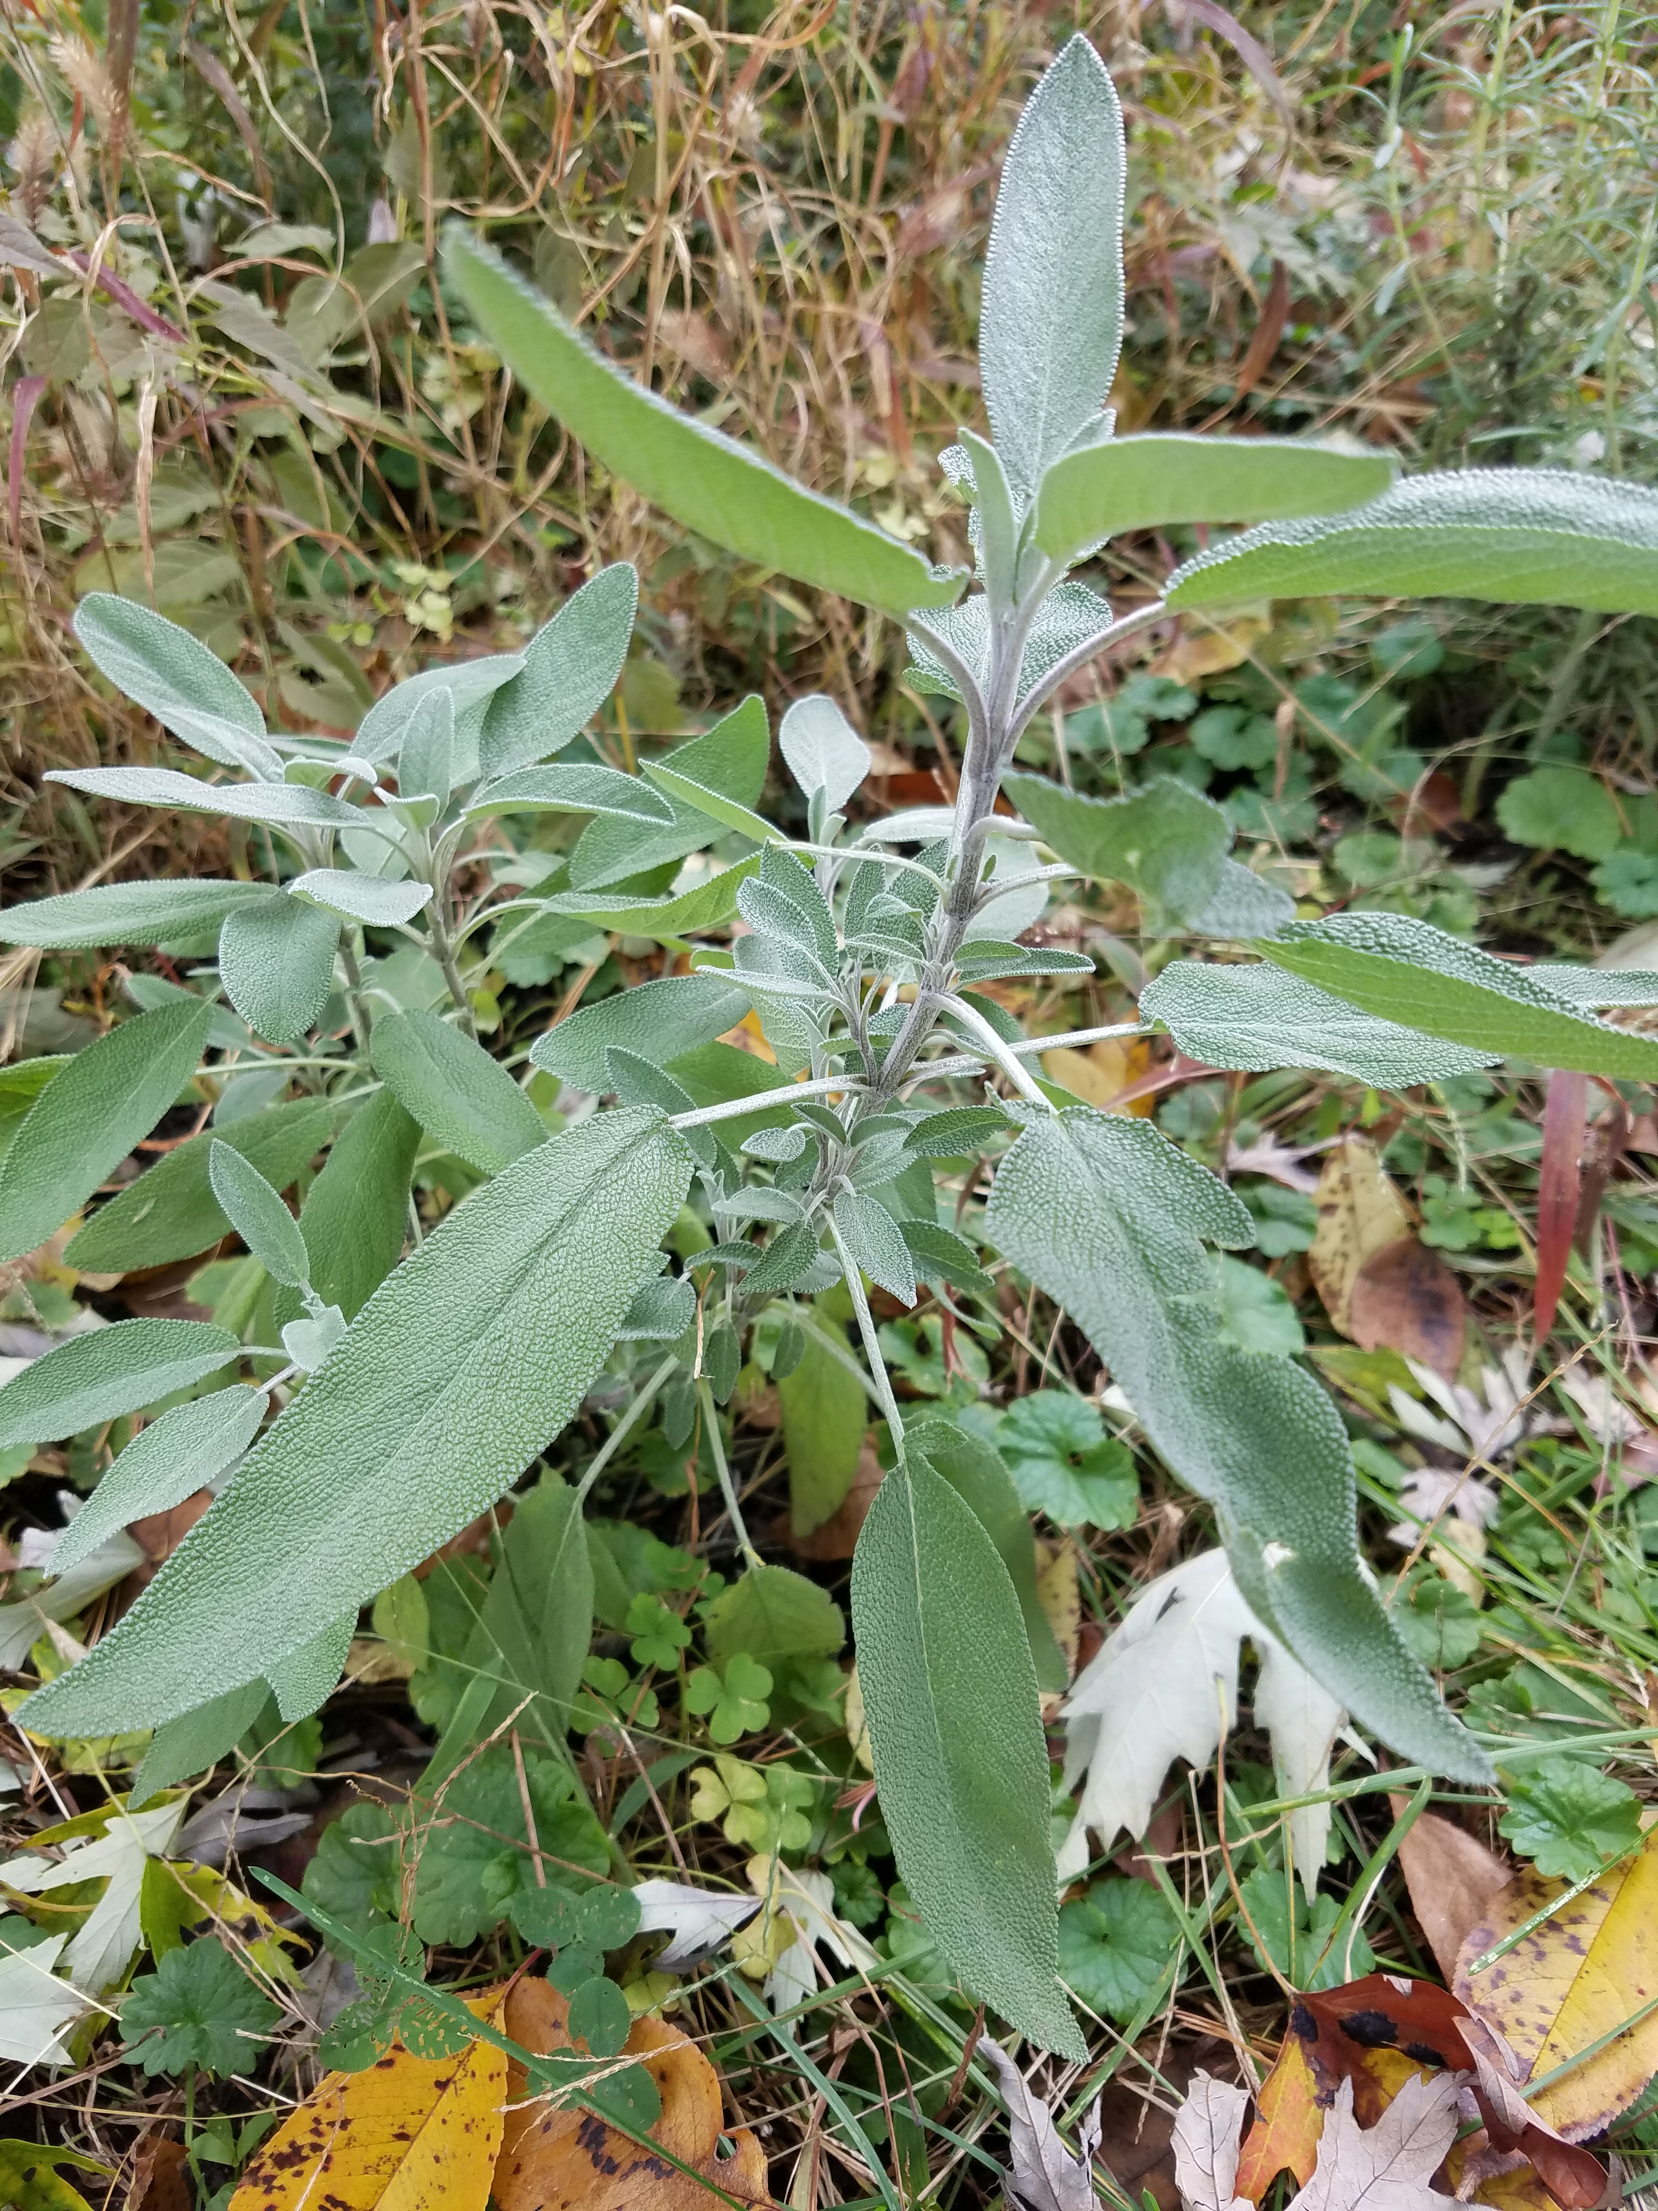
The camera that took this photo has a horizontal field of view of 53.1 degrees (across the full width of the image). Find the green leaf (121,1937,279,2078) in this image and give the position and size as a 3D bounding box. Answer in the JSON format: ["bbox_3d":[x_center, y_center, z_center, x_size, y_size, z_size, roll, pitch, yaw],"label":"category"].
[{"bbox_3d":[-0.113,0.162,0.298,0.028,0.005,0.022,-6,55,-5],"label":"green leaf"}]

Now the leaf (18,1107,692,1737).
[{"bbox_3d":[-0.074,0.054,0.268,0.136,0.018,0.036,-43,69,-7],"label":"leaf"}]

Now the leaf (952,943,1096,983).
[{"bbox_3d":[0.031,-0.022,0.261,0.022,0.004,0.010,-2,21,5],"label":"leaf"}]

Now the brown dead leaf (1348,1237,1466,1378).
[{"bbox_3d":[0.177,0.062,0.510,0.034,0.009,0.047,-6,52,-5],"label":"brown dead leaf"}]

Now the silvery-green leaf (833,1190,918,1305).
[{"bbox_3d":[0.009,0.026,0.309,0.011,0.004,0.026,-28,68,-21],"label":"silvery-green leaf"}]

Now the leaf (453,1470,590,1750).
[{"bbox_3d":[-0.059,0.099,0.323,0.021,0.005,0.053,1,55,15],"label":"leaf"}]

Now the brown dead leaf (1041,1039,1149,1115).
[{"bbox_3d":[0.092,-0.011,0.575,0.036,0.009,0.044,-20,42,-23],"label":"brown dead leaf"}]

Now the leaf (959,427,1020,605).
[{"bbox_3d":[0.019,-0.071,0.201,0.007,0.021,0.004,11,42,40],"label":"leaf"}]

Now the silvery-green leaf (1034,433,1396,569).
[{"bbox_3d":[0.044,-0.070,0.192,0.040,0.015,0.006,0,55,19],"label":"silvery-green leaf"}]

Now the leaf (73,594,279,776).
[{"bbox_3d":[-0.179,-0.115,0.455,0.071,0.014,0.027,41,63,9],"label":"leaf"}]

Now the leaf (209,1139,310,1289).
[{"bbox_3d":[-0.110,0.021,0.323,0.013,0.034,0.004,-32,20,-18],"label":"leaf"}]

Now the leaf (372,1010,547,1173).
[{"bbox_3d":[-0.087,-0.001,0.405,0.067,0.009,0.025,39,57,22],"label":"leaf"}]

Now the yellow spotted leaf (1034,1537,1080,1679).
[{"bbox_3d":[0.055,0.130,0.430,0.022,0.008,0.041,-2,56,-9],"label":"yellow spotted leaf"}]

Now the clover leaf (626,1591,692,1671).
[{"bbox_3d":[-0.042,0.128,0.405,0.017,0.005,0.019,-4,59,-6],"label":"clover leaf"}]

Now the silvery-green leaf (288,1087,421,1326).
[{"bbox_3d":[-0.104,0.025,0.362,0.022,0.006,0.059,10,70,-2],"label":"silvery-green leaf"}]

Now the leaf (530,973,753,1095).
[{"bbox_3d":[-0.043,-0.019,0.378,0.051,0.008,0.022,-26,57,-14],"label":"leaf"}]

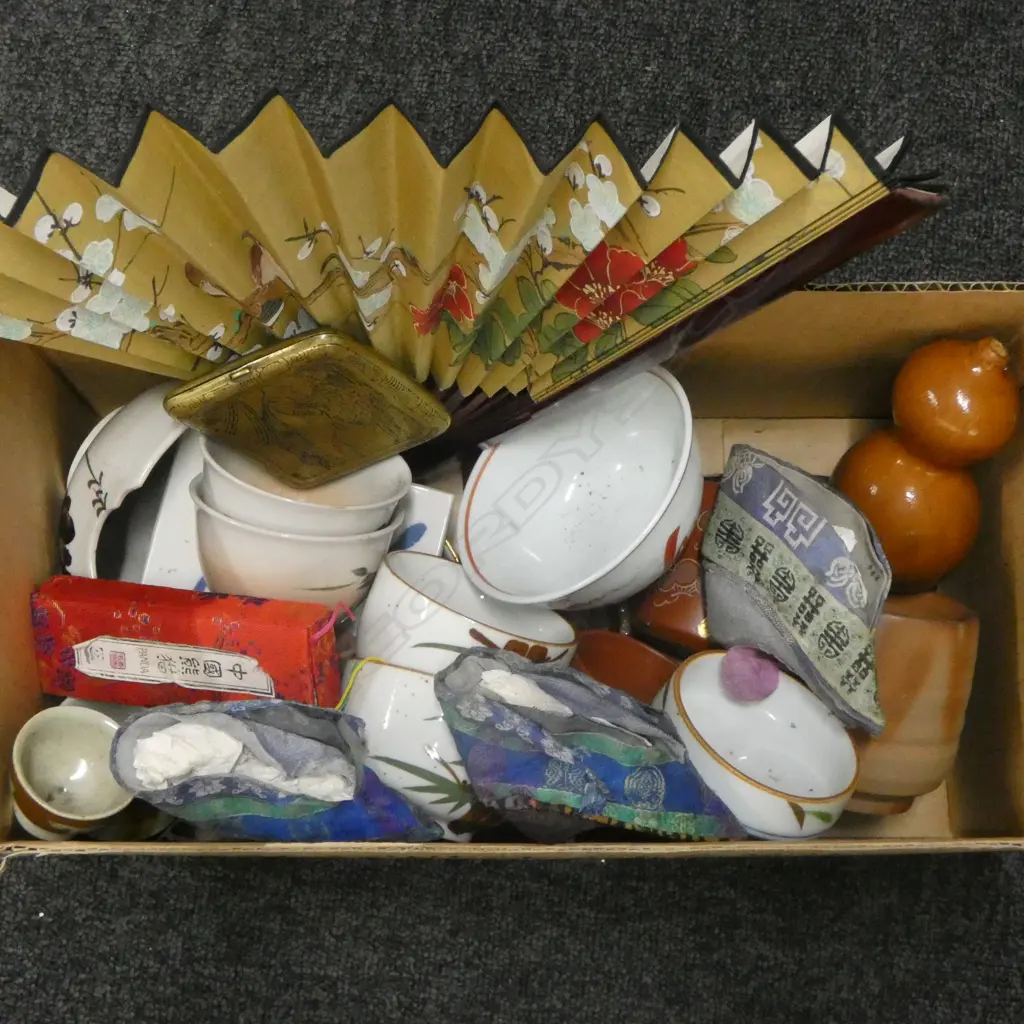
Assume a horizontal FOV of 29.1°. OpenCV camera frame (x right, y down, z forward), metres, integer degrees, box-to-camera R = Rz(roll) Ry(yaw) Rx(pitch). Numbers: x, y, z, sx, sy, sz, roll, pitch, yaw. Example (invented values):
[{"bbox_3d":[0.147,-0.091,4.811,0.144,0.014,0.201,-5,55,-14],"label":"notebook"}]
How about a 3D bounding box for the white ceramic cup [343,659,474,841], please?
[{"bbox_3d":[-0.030,0.100,0.810,0.087,0.087,0.067,8,87,0],"label":"white ceramic cup"}]

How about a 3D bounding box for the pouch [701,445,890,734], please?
[{"bbox_3d":[0.116,0.035,0.800,0.075,0.032,0.118,-38,83,13],"label":"pouch"}]

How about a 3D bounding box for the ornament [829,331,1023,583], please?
[{"bbox_3d":[0.174,-0.021,0.820,0.061,0.061,0.115,14,121,-8],"label":"ornament"}]

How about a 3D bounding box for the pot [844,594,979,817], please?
[{"bbox_3d":[0.159,0.084,0.852,0.070,0.070,0.088,8,99,-1],"label":"pot"}]

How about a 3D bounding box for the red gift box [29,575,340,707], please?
[{"bbox_3d":[-0.130,0.056,0.790,0.122,0.026,0.043,6,110,18],"label":"red gift box"}]

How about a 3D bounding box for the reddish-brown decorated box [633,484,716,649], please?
[{"bbox_3d":[0.079,0.023,0.850,0.070,0.065,0.070,-8,46,-14],"label":"reddish-brown decorated box"}]

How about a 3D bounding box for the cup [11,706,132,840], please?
[{"bbox_3d":[-0.175,0.108,0.780,0.046,0.038,0.046,9,55,-13],"label":"cup"}]

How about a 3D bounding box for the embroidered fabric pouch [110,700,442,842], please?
[{"bbox_3d":[-0.095,0.099,0.770,0.112,0.070,0.040,4,64,15],"label":"embroidered fabric pouch"}]

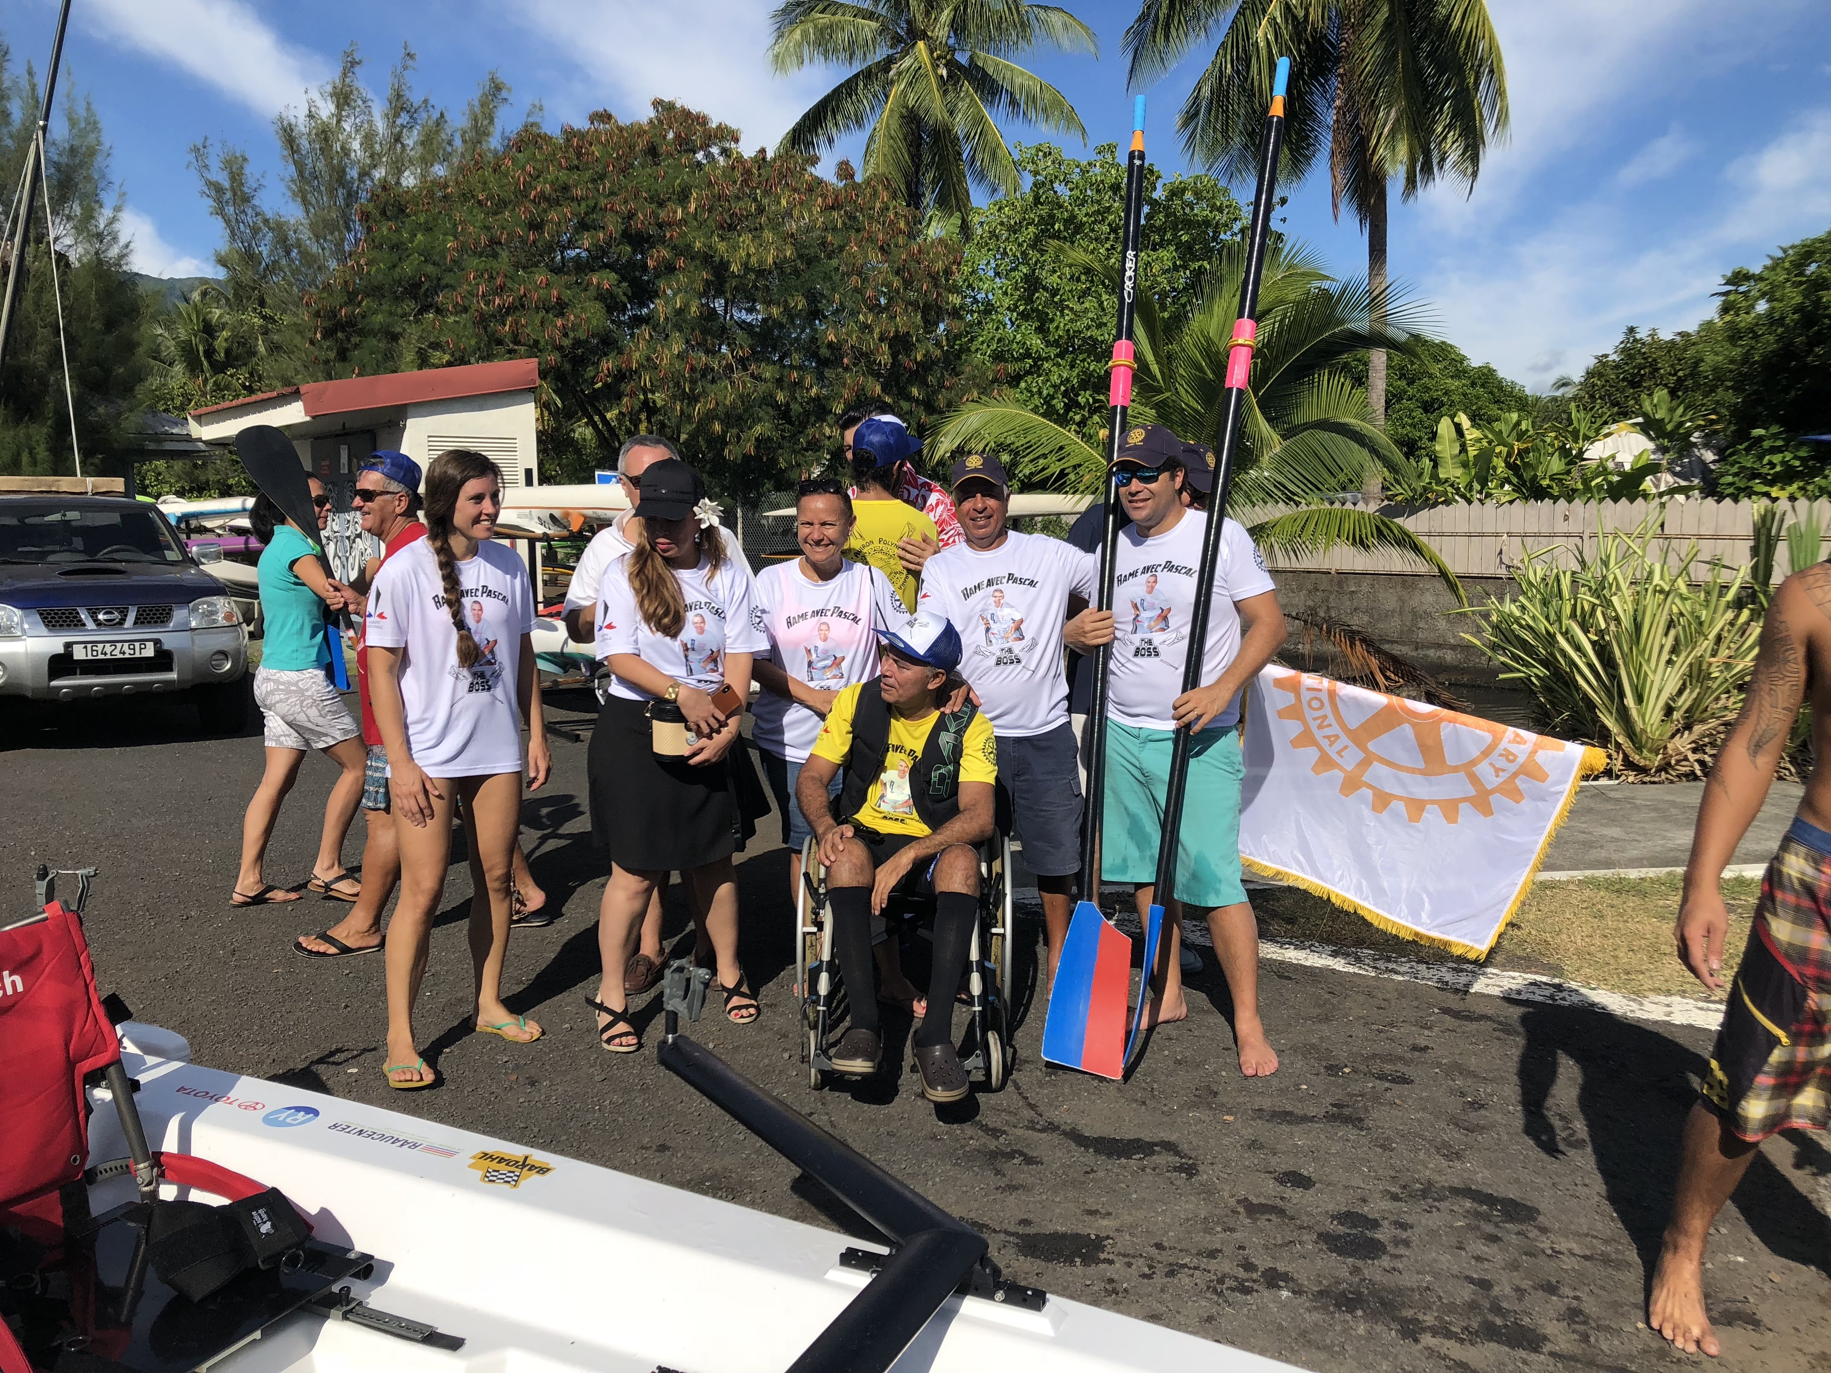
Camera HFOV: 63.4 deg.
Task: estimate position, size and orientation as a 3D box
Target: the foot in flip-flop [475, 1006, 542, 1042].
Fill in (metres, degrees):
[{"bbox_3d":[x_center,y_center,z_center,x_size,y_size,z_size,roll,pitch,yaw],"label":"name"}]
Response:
[{"bbox_3d":[-1.198,0.977,4.382,0.238,0.092,0.088,3,8,29],"label":"foot in flip-flop"}]

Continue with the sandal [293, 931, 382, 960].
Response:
[{"bbox_3d":[-2.087,0.917,5.350,0.295,0.065,0.110,-3,7,-14],"label":"sandal"}]

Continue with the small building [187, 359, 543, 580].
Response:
[{"bbox_3d":[-6.396,-2.057,16.966,2.491,3.100,4.500,-7,9,-39],"label":"small building"}]

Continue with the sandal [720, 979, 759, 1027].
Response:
[{"bbox_3d":[-0.561,0.961,4.614,0.095,0.100,0.240,-3,7,-19],"label":"sandal"}]

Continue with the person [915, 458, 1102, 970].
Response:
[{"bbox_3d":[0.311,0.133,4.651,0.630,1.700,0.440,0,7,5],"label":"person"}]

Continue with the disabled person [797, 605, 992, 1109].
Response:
[{"bbox_3d":[-0.038,0.409,4.055,0.560,1.210,0.780,-1,7,4],"label":"disabled person"}]

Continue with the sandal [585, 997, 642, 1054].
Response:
[{"bbox_3d":[-0.890,0.986,4.409,0.105,0.110,0.245,-4,7,-22],"label":"sandal"}]

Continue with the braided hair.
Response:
[{"bbox_3d":[-1.233,-0.347,4.020,0.225,0.590,0.200,5,10,41],"label":"braided hair"}]

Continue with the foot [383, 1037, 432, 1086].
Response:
[{"bbox_3d":[-1.430,1.034,4.163,0.105,0.090,0.250,-4,8,-27],"label":"foot"}]

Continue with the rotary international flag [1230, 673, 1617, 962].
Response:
[{"bbox_3d":[1.470,0.383,4.750,1.160,0.730,0.120,16,11,12],"label":"rotary international flag"}]

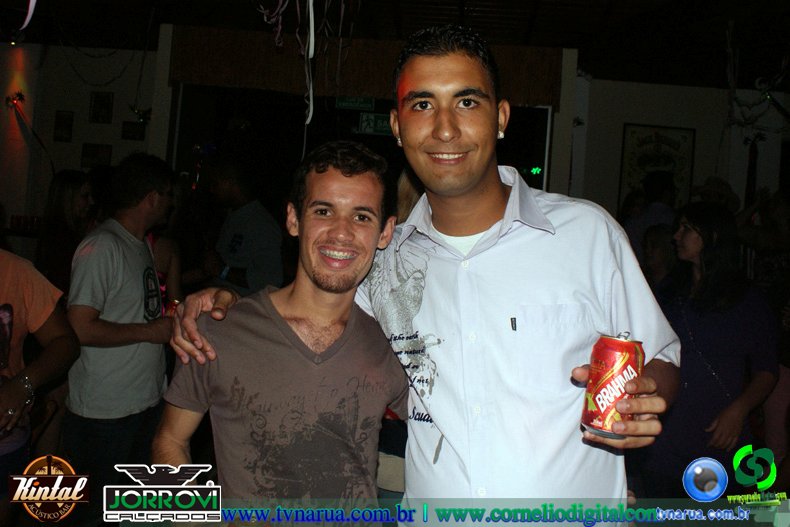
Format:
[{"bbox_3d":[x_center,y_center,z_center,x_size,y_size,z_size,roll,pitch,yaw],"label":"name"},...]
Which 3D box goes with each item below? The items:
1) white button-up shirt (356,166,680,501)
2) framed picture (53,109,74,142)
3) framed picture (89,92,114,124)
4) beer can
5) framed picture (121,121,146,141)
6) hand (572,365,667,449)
[{"bbox_3d":[0.150,0.205,1.070,0.560,0.720,0.330,-2,-2,9],"label":"white button-up shirt"},{"bbox_3d":[-2.386,-0.988,4.750,0.130,0.219,0.025,4,-2,4],"label":"framed picture"},{"bbox_3d":[-2.117,-1.122,4.750,0.161,0.222,0.025,4,-2,4],"label":"framed picture"},{"bbox_3d":[0.286,0.159,0.858,0.066,0.122,0.066,10,-2,11],"label":"beer can"},{"bbox_3d":[-1.884,-0.955,4.750,0.166,0.130,0.025,4,-2,4],"label":"framed picture"},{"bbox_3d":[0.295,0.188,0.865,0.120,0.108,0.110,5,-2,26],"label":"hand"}]

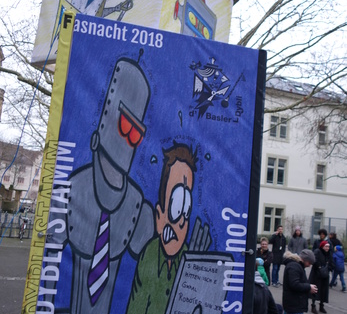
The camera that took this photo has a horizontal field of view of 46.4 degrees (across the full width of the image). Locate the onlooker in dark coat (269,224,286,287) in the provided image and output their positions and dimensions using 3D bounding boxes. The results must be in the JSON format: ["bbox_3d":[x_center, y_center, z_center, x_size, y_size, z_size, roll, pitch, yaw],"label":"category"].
[{"bbox_3d":[3.178,2.983,12.150,0.550,1.790,0.360,5,-6,0],"label":"onlooker in dark coat"}]

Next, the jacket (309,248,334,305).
[{"bbox_3d":[3.458,2.756,9.400,0.550,1.244,0.420,8,-7,-27],"label":"jacket"}]

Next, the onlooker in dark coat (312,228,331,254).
[{"bbox_3d":[4.295,3.031,11.700,0.550,1.800,0.380,2,-7,23],"label":"onlooker in dark coat"}]

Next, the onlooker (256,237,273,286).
[{"bbox_3d":[1.936,2.571,8.800,0.500,1.640,0.360,4,-7,6],"label":"onlooker"}]

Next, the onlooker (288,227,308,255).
[{"bbox_3d":[3.816,3.080,12.500,0.550,1.790,0.360,4,-7,9],"label":"onlooker"}]

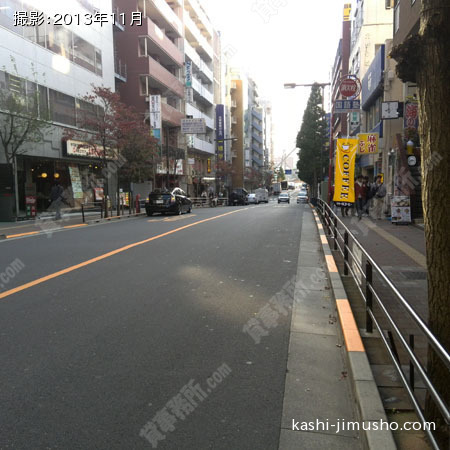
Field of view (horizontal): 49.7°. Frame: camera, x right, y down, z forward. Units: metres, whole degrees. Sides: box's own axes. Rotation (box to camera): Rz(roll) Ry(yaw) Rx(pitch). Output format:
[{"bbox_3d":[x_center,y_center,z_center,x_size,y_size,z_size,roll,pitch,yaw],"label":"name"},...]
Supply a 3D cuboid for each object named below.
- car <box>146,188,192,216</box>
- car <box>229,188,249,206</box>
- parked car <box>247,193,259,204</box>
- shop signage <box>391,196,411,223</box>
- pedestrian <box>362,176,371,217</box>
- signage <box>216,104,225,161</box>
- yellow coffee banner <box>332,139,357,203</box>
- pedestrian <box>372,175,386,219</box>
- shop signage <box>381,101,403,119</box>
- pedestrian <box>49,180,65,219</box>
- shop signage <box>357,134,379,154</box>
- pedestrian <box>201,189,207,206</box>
[{"bbox_3d":[-3.052,-1.365,27.420,1.745,1.490,4.450,0,5,9],"label":"car"},{"bbox_3d":[1.574,-3.070,53.400,1.700,1.830,4.600,0,5,9],"label":"car"},{"bbox_3d":[3.509,-3.469,65.000,1.700,1.460,4.500,0,5,9],"label":"parked car"},{"bbox_3d":[5.648,-0.460,15.600,0.640,0.900,0.450,0,5,9],"label":"shop signage"},{"bbox_3d":[5.894,-1.180,20.100,0.500,1.650,0.420,0,5,9],"label":"pedestrian"},{"bbox_3d":[-0.545,-11.697,61.500,1.000,7.100,0.300,0,5,9],"label":"signage"},{"bbox_3d":[3.184,-1.372,12.800,0.600,1.780,0.050,4,5,11],"label":"yellow coffee banner"},{"bbox_3d":[5.691,-1.014,17.900,0.550,1.650,0.420,0,5,14],"label":"pedestrian"},{"bbox_3d":[5.982,-4.089,17.300,0.760,0.620,0.180,1,5,13],"label":"shop signage"},{"bbox_3d":[-7.547,-1.065,21.800,0.520,1.640,0.500,0,5,9],"label":"pedestrian"},{"bbox_3d":[6.546,-3.719,22.200,0.980,0.940,0.180,1,5,12],"label":"shop signage"},{"bbox_3d":[-1.976,-2.539,44.800,0.500,1.660,0.350,0,5,9],"label":"pedestrian"}]

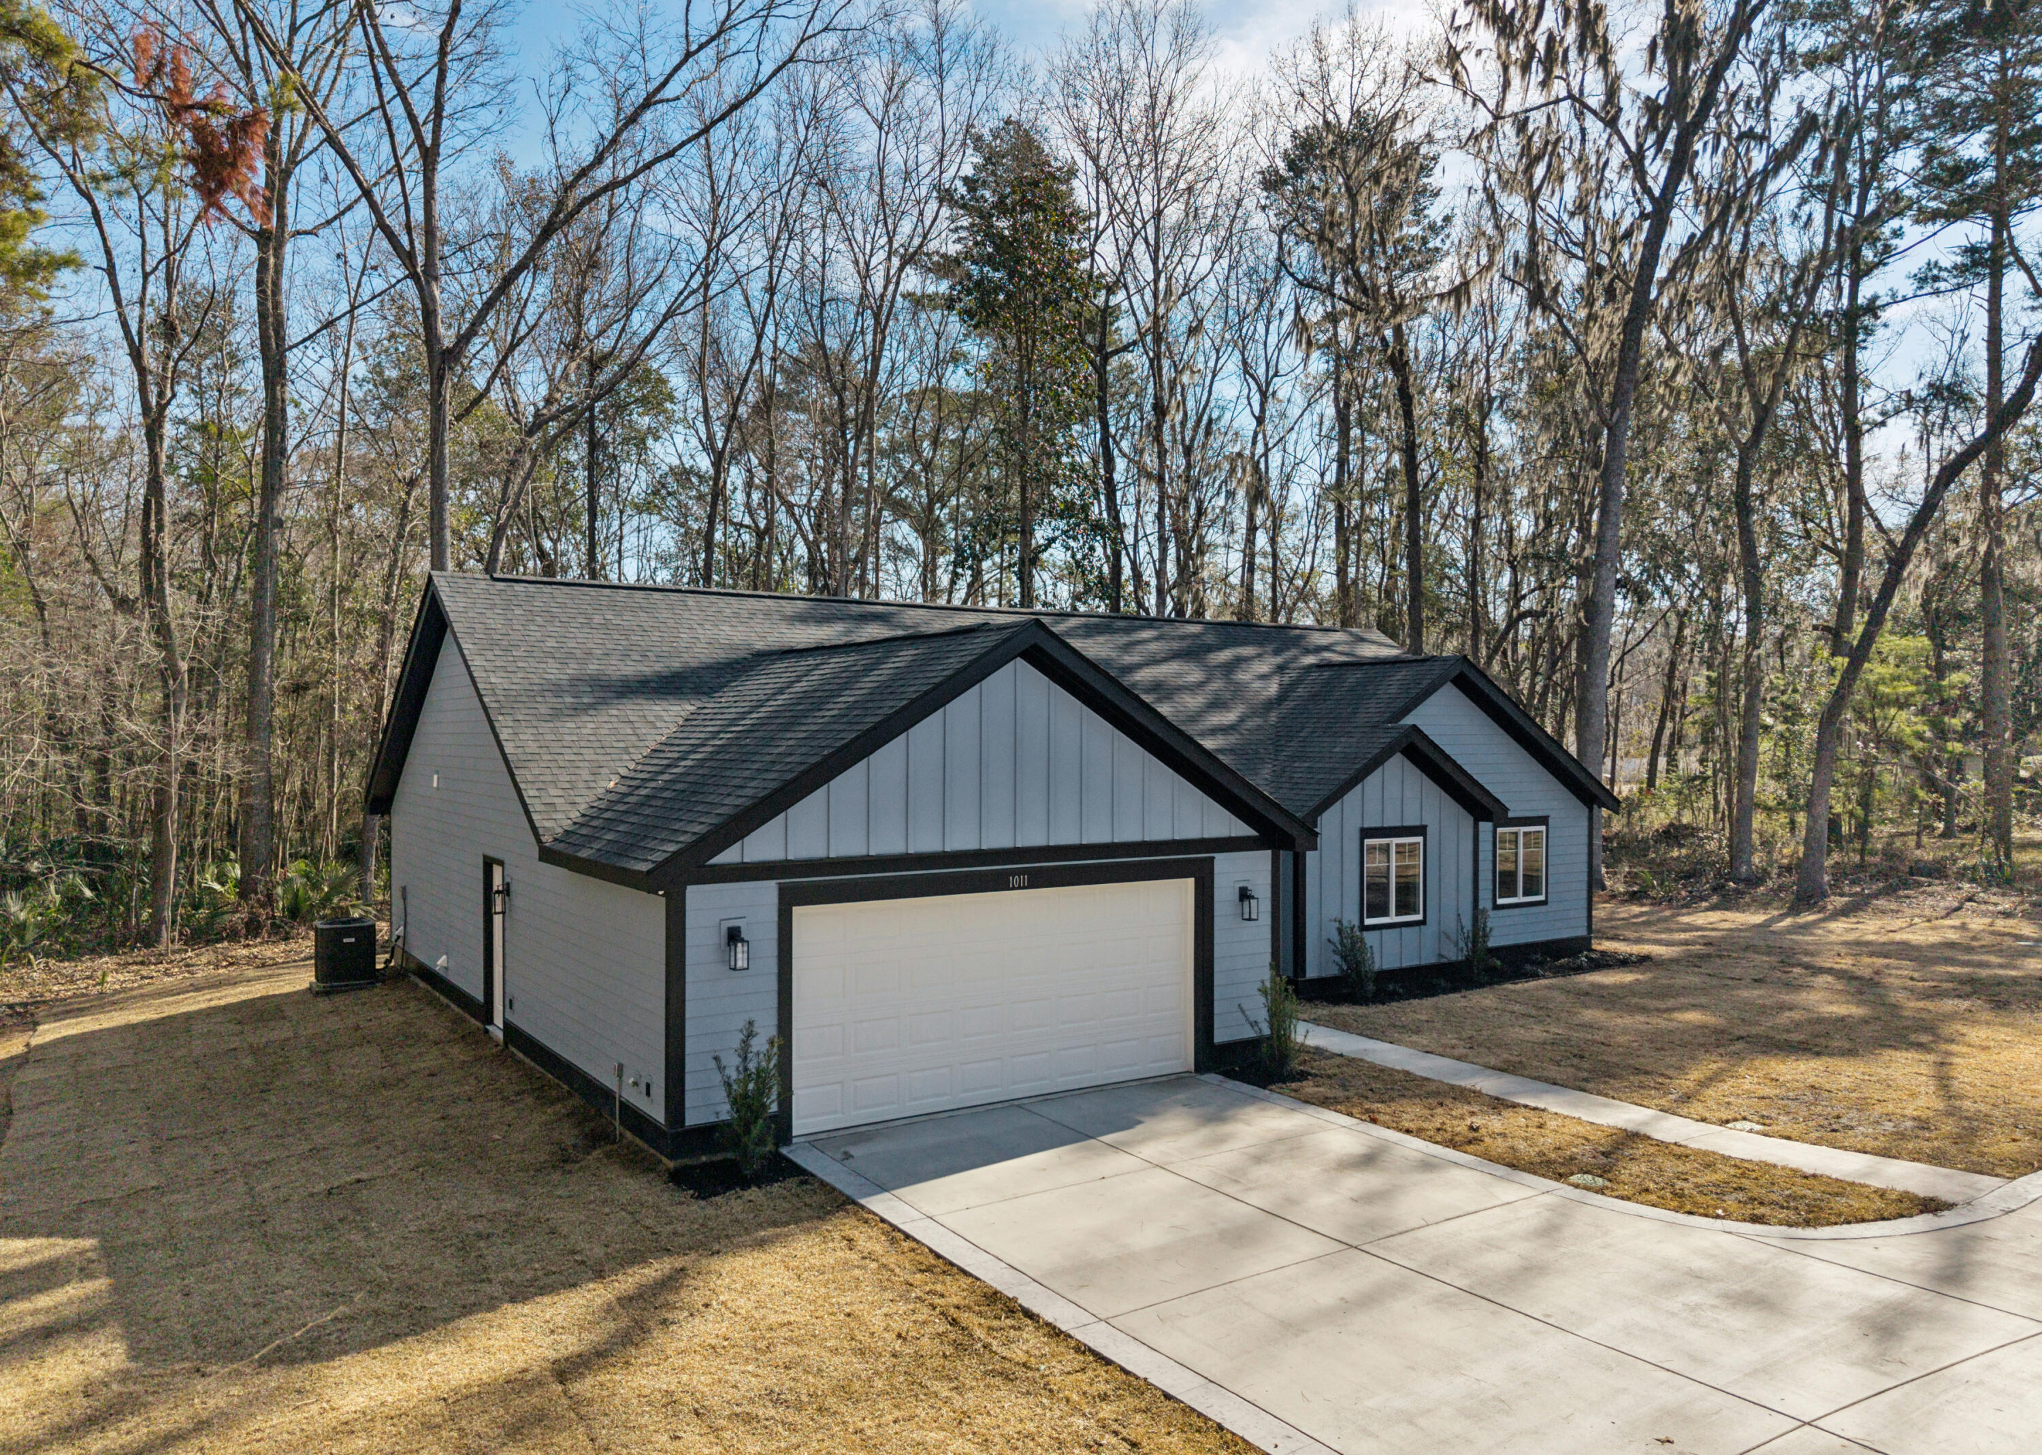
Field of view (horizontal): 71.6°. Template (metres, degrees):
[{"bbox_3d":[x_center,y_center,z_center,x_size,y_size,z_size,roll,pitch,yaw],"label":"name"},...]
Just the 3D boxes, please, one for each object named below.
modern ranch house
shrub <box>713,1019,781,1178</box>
[{"bbox_3d":[0.584,0.913,22.484,18.044,5.918,14.099,0,-1,-33],"label":"modern ranch house"},{"bbox_3d":[-2.336,3.139,12.088,0.580,1.310,0.580,0,0,0],"label":"shrub"}]

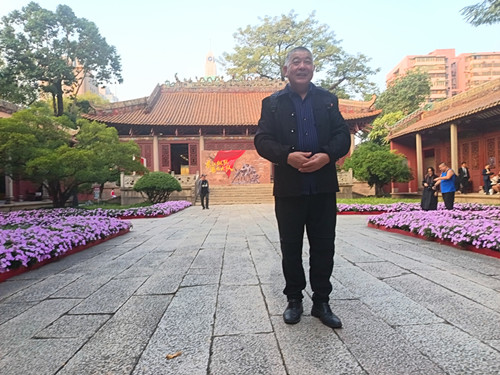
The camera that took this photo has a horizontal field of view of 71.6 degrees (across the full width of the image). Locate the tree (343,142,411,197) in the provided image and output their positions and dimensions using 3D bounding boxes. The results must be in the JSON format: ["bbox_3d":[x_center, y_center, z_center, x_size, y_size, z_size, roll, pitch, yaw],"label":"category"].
[{"bbox_3d":[7.355,-1.096,20.000,4.000,3.250,3.700,-1,-1,0],"label":"tree"}]

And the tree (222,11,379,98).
[{"bbox_3d":[6.700,-11.200,45.000,20.000,24.000,18.000,-1,-1,0],"label":"tree"}]

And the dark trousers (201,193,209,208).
[{"bbox_3d":[-2.151,0.585,16.500,0.440,0.840,0.300,-1,-1,-3],"label":"dark trousers"}]

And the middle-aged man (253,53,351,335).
[{"bbox_3d":[0.332,-0.031,2.150,0.590,1.700,0.370,-1,-1,0],"label":"middle-aged man"}]

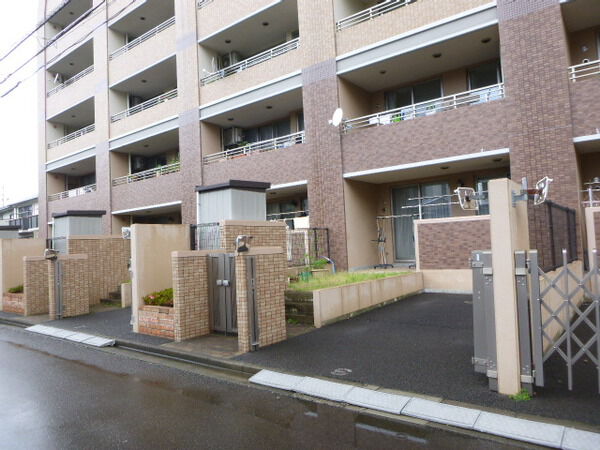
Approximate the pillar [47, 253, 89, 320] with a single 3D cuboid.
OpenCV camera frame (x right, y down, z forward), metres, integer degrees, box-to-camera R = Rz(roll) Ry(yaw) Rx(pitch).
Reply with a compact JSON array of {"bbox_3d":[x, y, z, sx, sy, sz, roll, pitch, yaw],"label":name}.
[{"bbox_3d":[-5.132,1.354,9.678,0.184,1.357,0.816,-4,-3,39],"label":"pillar"}]

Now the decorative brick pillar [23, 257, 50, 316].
[{"bbox_3d":[-6.161,1.426,10.398,0.173,1.367,0.755,-4,-3,39],"label":"decorative brick pillar"}]

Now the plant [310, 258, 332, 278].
[{"bbox_3d":[0.468,0.992,9.884,0.377,0.428,0.357,-4,-3,39],"label":"plant"}]

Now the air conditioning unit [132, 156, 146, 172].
[{"bbox_3d":[-7.683,-2.896,20.743,0.800,0.600,0.300,-4,-3,39],"label":"air conditioning unit"}]

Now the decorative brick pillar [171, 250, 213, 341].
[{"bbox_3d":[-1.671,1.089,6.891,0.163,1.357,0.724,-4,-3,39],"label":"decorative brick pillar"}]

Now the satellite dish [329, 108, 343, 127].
[{"bbox_3d":[0.988,-2.918,11.793,0.300,0.480,0.460,-1,-3,-31],"label":"satellite dish"}]

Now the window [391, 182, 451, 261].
[{"bbox_3d":[3.557,-0.066,12.614,1.795,2.244,0.122,-4,-3,39],"label":"window"}]

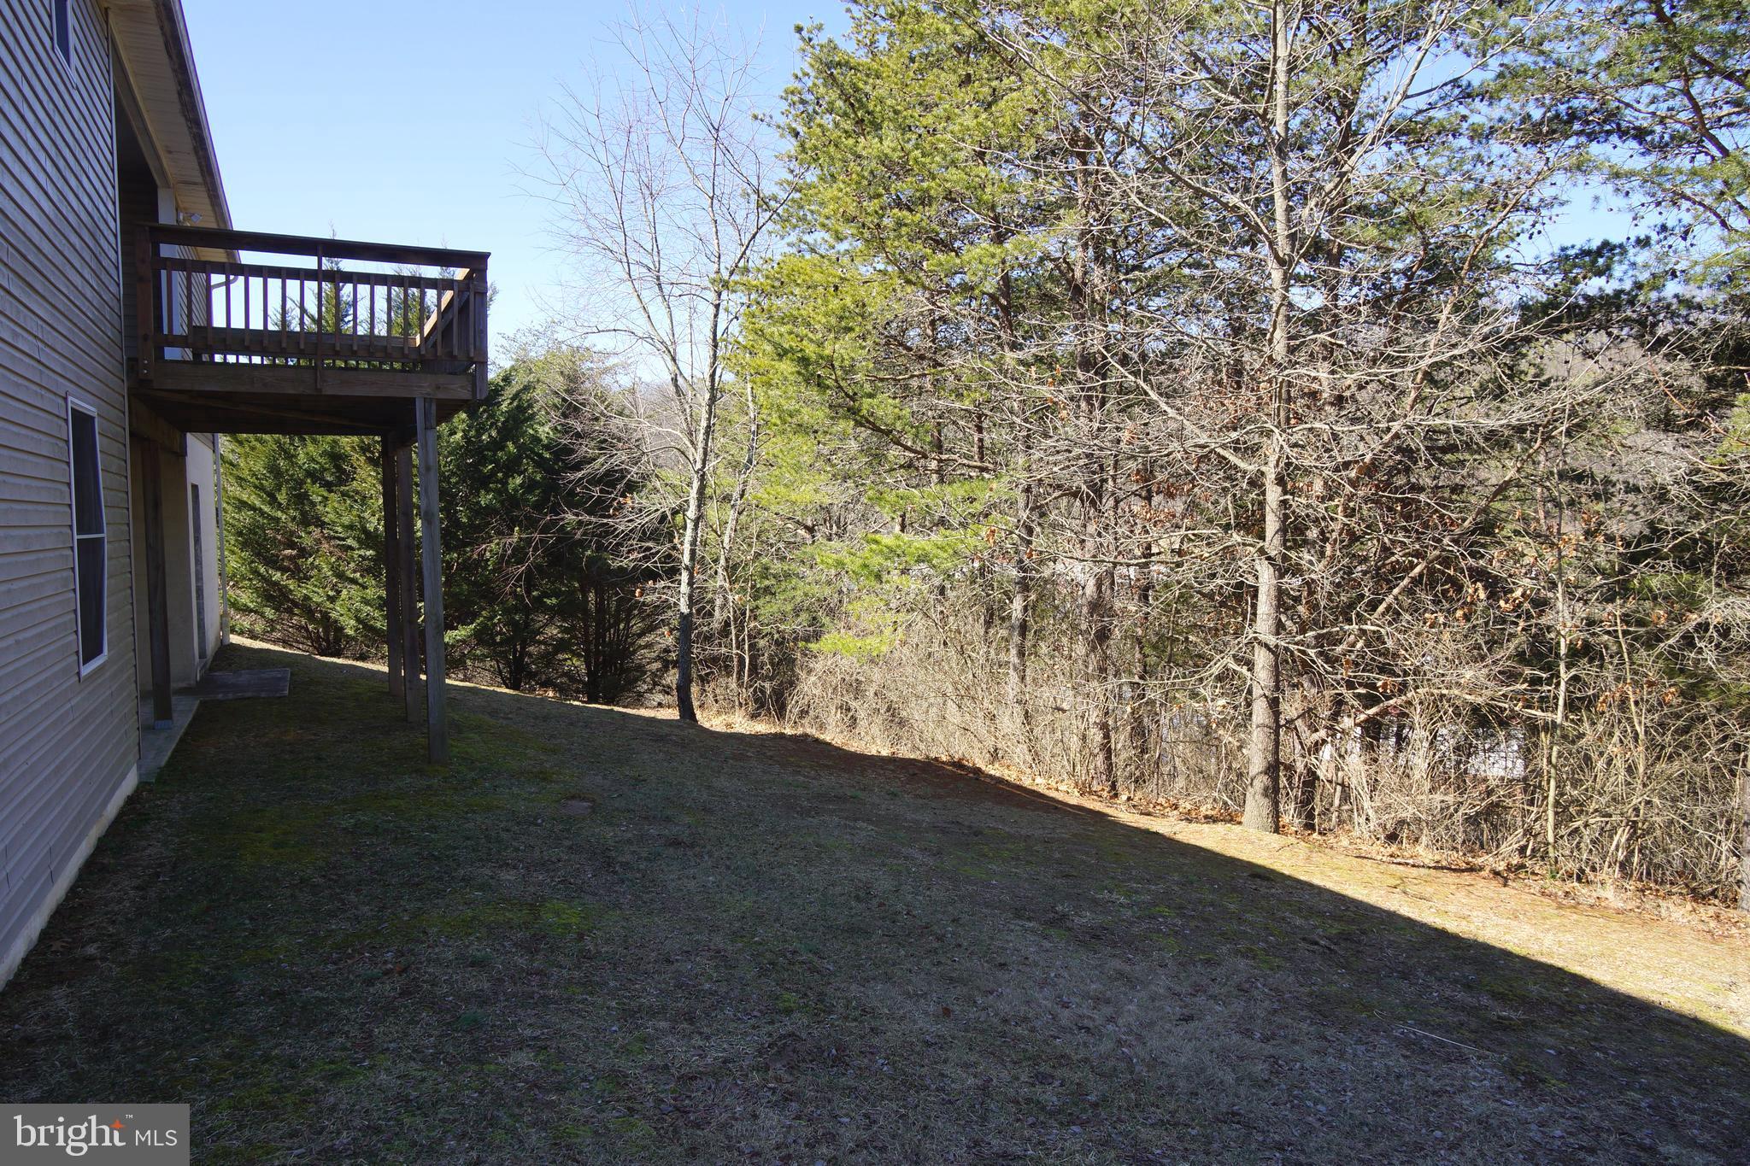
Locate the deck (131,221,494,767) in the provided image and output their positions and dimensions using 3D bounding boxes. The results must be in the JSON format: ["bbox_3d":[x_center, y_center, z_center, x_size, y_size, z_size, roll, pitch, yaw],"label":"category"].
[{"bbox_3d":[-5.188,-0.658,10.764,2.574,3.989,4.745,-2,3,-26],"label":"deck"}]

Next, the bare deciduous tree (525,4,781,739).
[{"bbox_3d":[-2.591,-2.533,13.777,2.939,8.360,2.939,-1,3,0],"label":"bare deciduous tree"}]

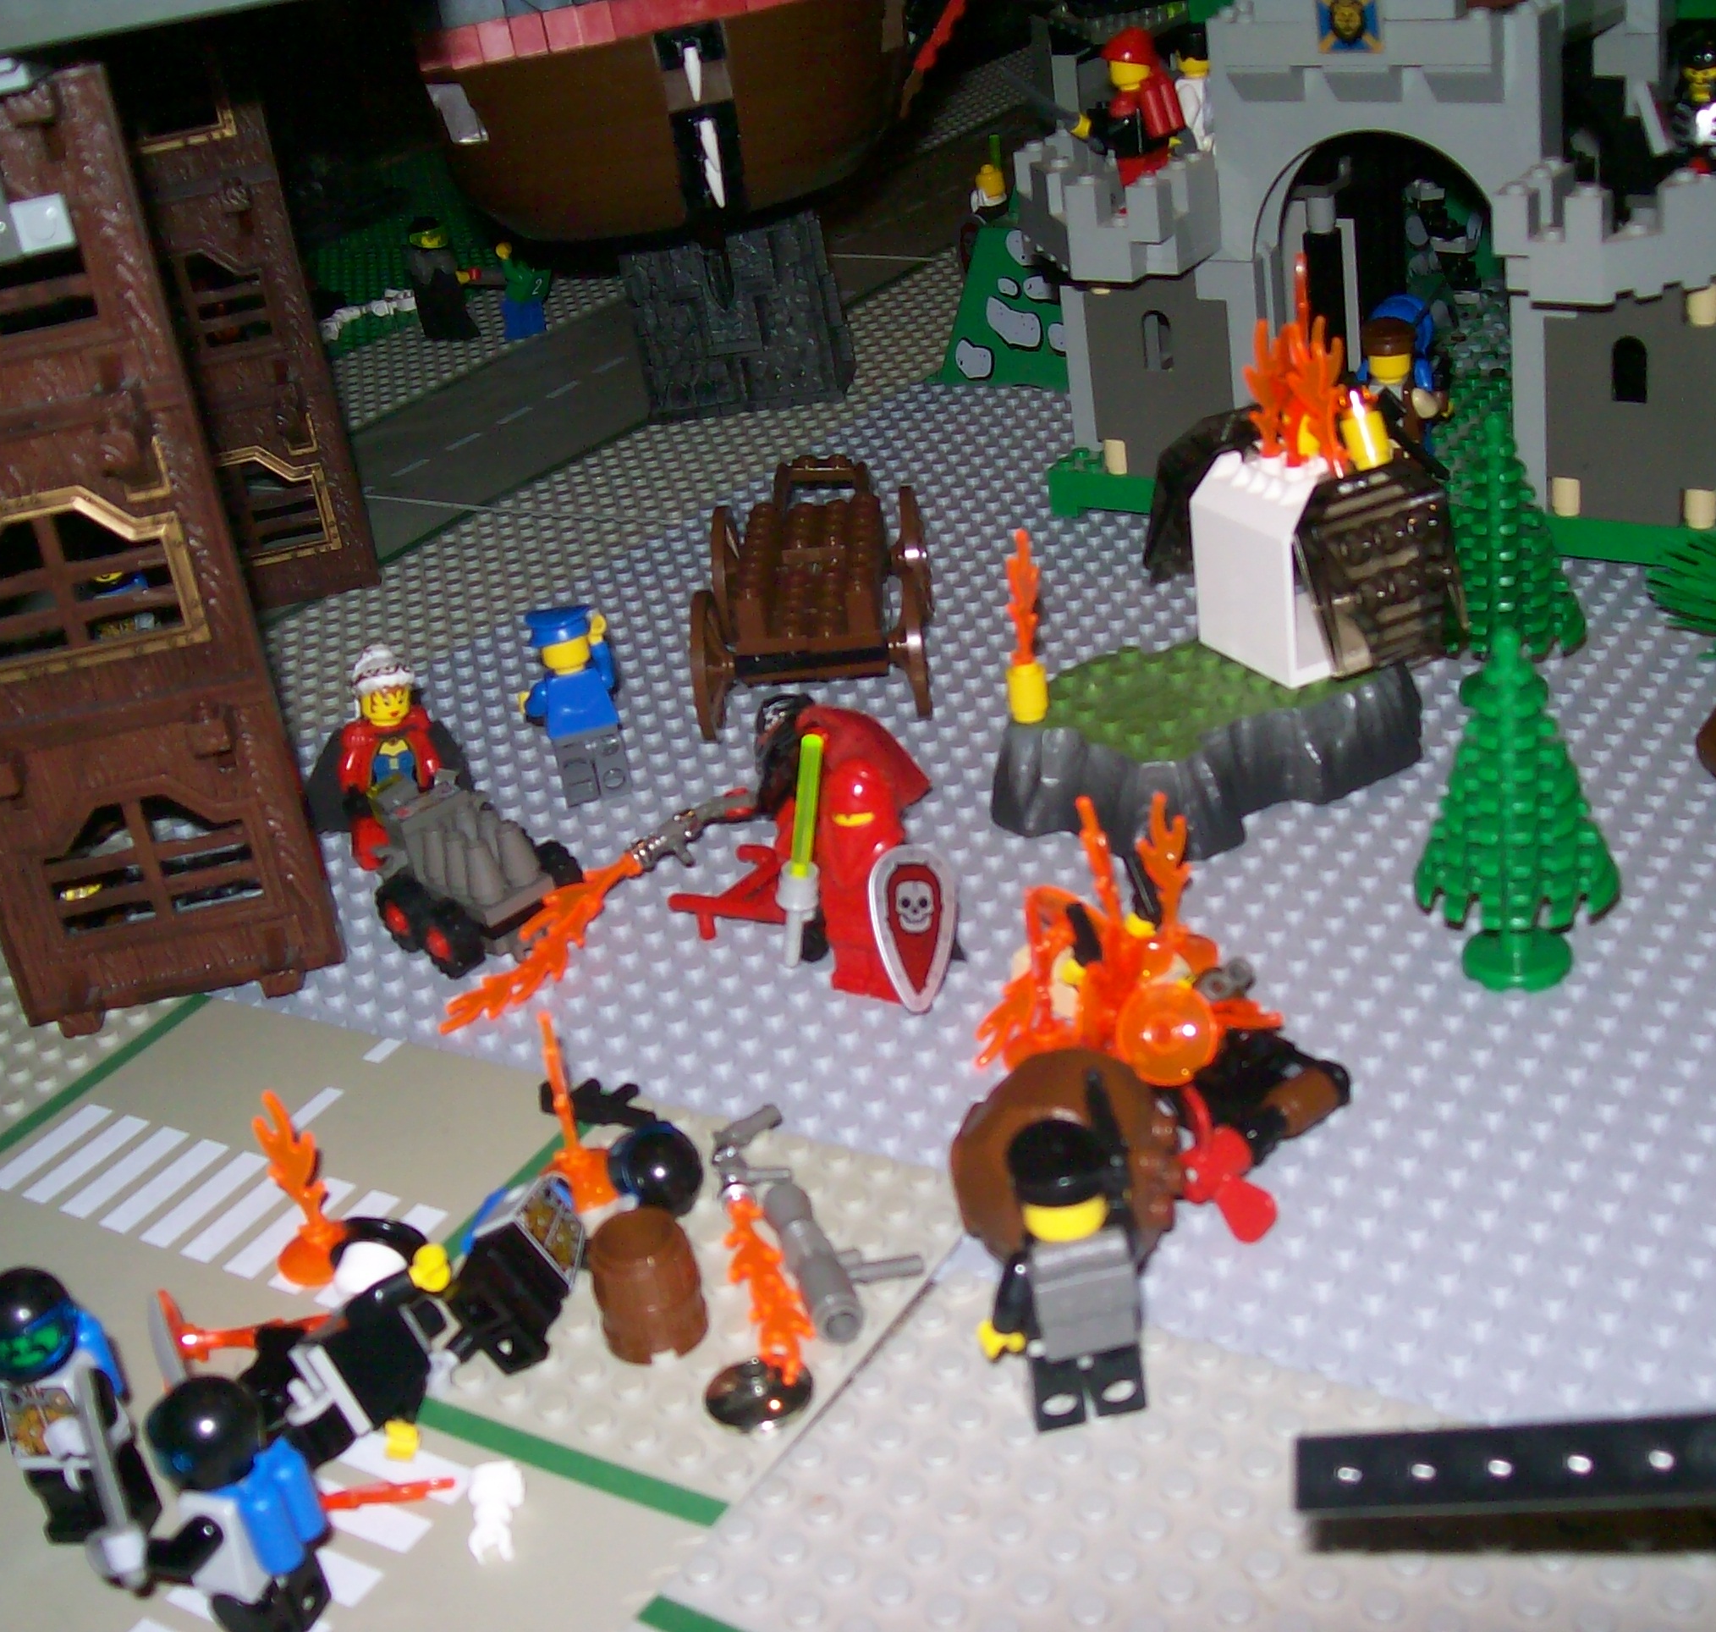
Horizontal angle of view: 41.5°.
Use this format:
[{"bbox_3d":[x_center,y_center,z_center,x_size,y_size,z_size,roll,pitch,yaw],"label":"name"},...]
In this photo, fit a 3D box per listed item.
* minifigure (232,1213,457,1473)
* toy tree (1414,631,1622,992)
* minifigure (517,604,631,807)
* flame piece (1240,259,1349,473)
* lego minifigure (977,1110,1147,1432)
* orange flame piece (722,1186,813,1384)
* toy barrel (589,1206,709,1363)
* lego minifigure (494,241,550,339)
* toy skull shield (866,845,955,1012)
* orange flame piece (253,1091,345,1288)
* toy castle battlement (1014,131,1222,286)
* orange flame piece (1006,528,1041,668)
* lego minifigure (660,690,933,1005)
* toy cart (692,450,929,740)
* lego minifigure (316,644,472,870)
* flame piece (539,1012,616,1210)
[{"bbox_3d":[-0.073,0.076,0.325,0.034,0.027,0.017,-32,-9,-18],"label":"minifigure"},{"bbox_3d":[0.113,-0.003,0.390,0.034,0.065,0.034,-1,28,16],"label":"toy tree"},{"bbox_3d":[-0.060,-0.024,0.487,0.022,0.042,0.014,-11,27,-3],"label":"minifigure"},{"bbox_3d":[0.085,-0.087,0.437,0.022,0.043,0.016,-3,28,12],"label":"flame piece"},{"bbox_3d":[0.026,0.062,0.310,0.025,0.047,0.016,-12,27,-5],"label":"lego minifigure"},{"bbox_3d":[-0.014,0.068,0.328,0.009,0.005,0.042,-14,27,-8],"label":"orange flame piece"},{"bbox_3d":[-0.031,0.068,0.330,0.017,0.017,0.017,-8,27,4],"label":"toy barrel"},{"bbox_3d":[-0.133,-0.209,0.885,0.022,0.041,0.015,-13,27,-7],"label":"lego minifigure"},{"bbox_3d":[0.010,0.020,0.404,0.017,0.031,0.006,-6,16,-15],"label":"toy skull shield"},{"bbox_3d":[-0.091,0.058,0.364,0.013,0.035,0.011,-18,28,-16],"label":"orange flame piece"},{"bbox_3d":[0.071,-0.165,0.608,0.066,0.027,0.064,10,33,33],"label":"toy castle battlement"},{"bbox_3d":[0.032,-0.044,0.450,0.008,0.030,0.006,-7,27,5],"label":"orange flame piece"},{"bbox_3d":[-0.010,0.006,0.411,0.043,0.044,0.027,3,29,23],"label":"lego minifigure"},{"bbox_3d":[-0.009,-0.057,0.557,0.054,0.036,0.118,-6,27,7],"label":"toy cart"},{"bbox_3d":[-0.097,-0.014,0.476,0.028,0.044,0.017,-21,29,-21],"label":"lego minifigure"},{"bbox_3d":[-0.047,0.046,0.361,0.011,0.030,0.012,-8,27,4],"label":"flame piece"}]

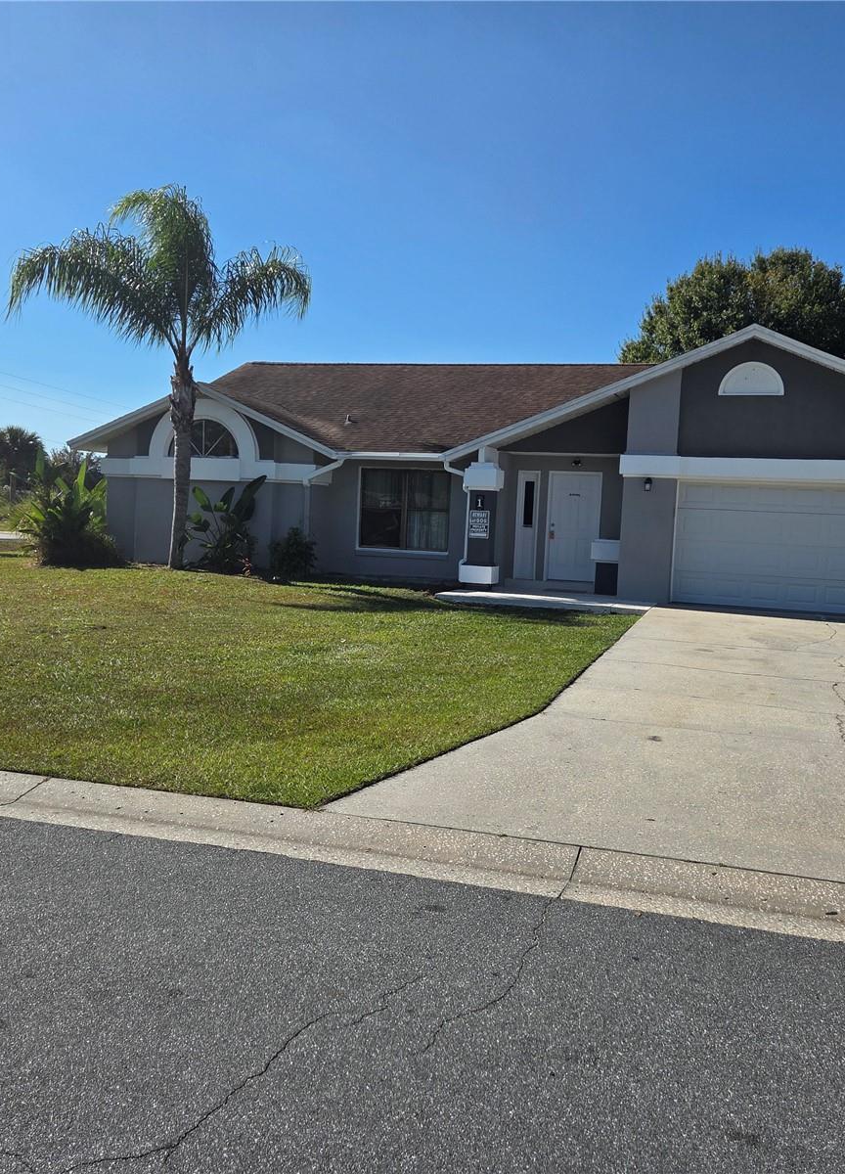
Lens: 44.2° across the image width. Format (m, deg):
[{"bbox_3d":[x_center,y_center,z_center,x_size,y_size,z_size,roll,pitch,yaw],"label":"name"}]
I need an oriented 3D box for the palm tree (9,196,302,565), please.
[{"bbox_3d":[-5.149,-4.059,20.317,5.806,7.394,5.600,4,4,17],"label":"palm tree"}]

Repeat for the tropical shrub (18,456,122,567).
[{"bbox_3d":[-6.859,-1.475,20.222,2.004,2.149,2.000,4,4,17],"label":"tropical shrub"}]

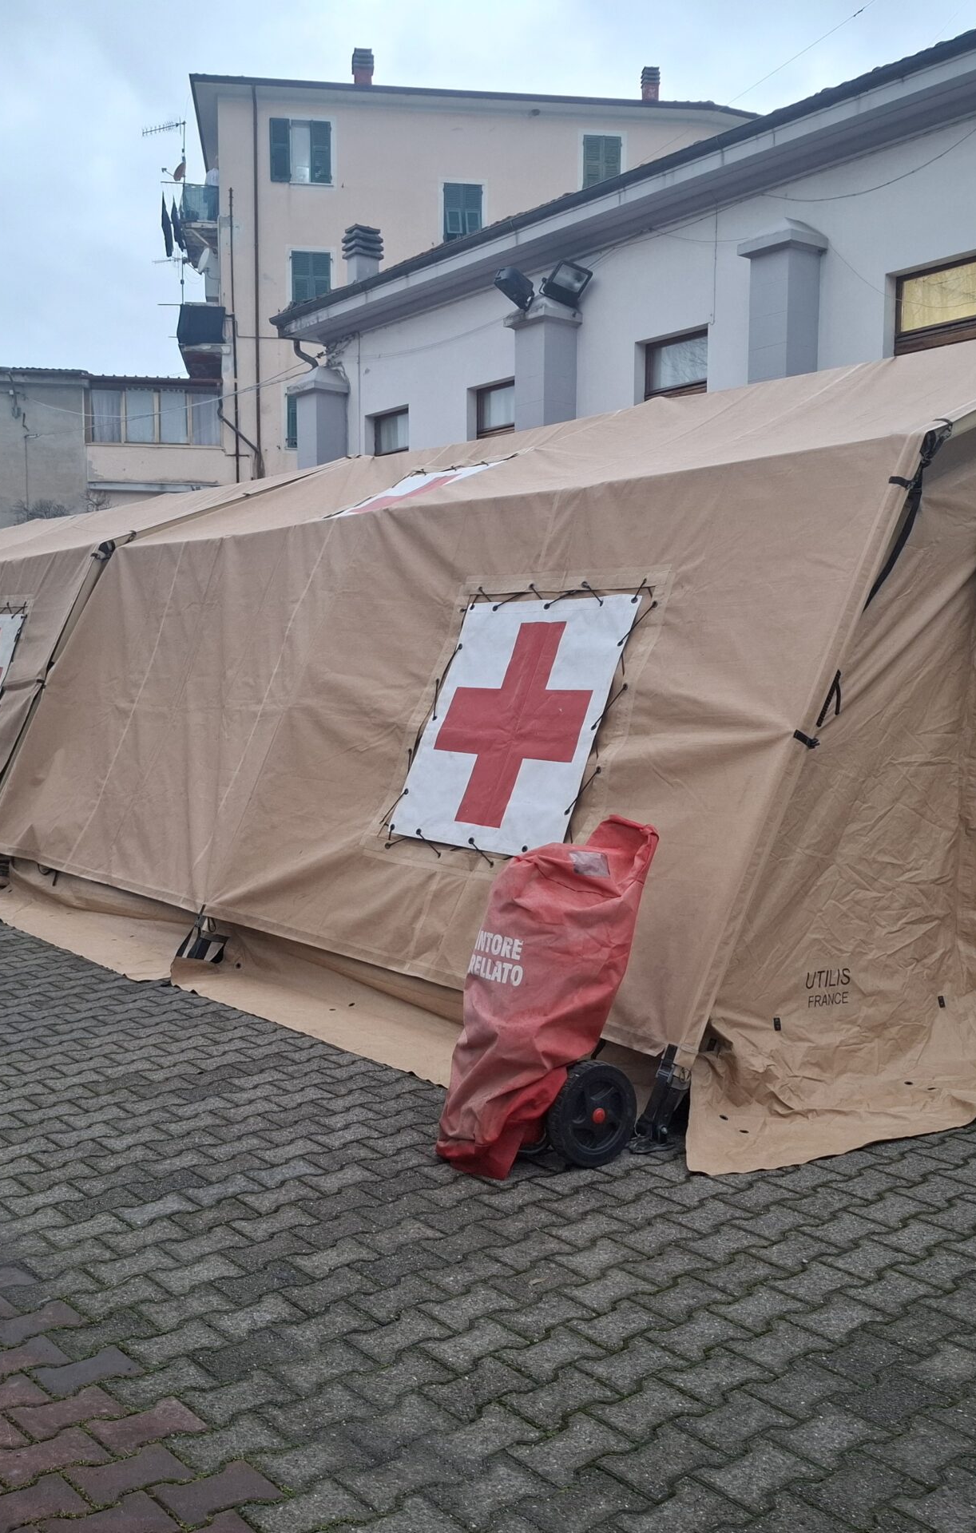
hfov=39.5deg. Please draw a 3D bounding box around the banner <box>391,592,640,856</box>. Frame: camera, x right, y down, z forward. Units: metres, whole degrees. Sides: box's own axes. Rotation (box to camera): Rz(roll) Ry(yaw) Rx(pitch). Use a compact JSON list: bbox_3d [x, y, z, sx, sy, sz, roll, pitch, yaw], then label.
[{"bbox_3d":[0.087,-0.178,5.507,0.030,1.075,1.095,26,-12,-36],"label":"banner"}]

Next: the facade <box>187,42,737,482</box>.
[{"bbox_3d":[-0.526,-8.835,36.267,13.900,15.600,8.500,0,4,-7],"label":"facade"}]

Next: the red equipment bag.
[{"bbox_3d":[0.183,0.653,4.050,0.590,0.980,0.420,-3,5,-38],"label":"red equipment bag"}]

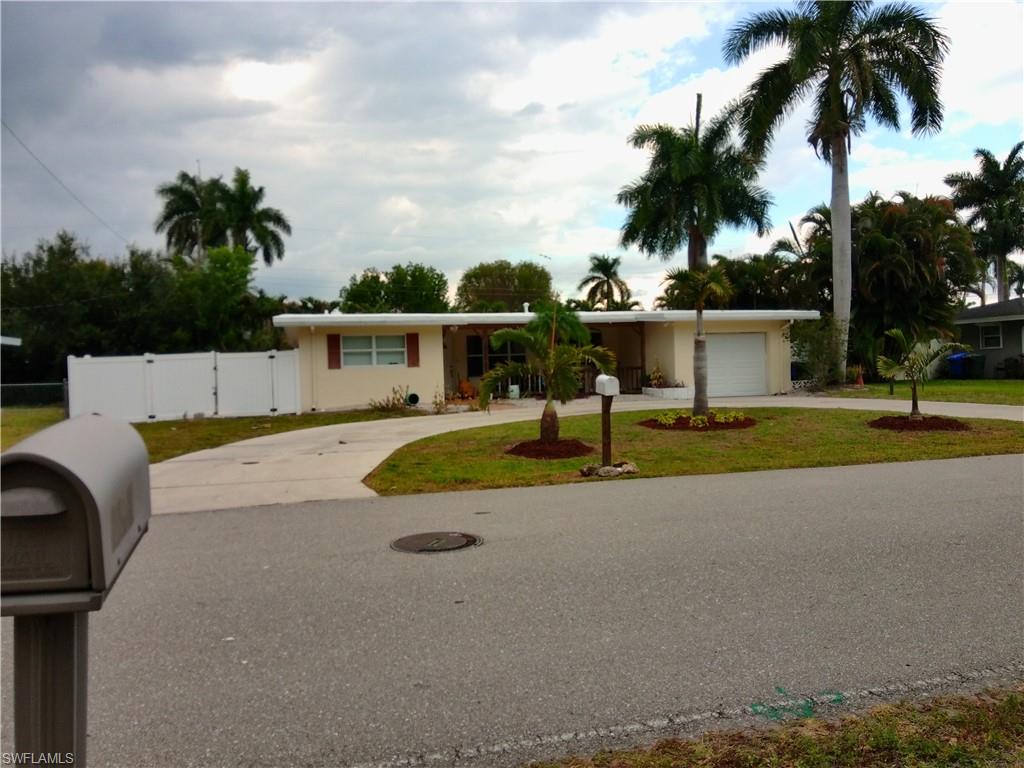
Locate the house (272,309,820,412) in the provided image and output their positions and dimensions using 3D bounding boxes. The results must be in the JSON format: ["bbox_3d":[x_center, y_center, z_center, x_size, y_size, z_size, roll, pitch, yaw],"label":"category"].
[{"bbox_3d":[0.664,-0.972,29.259,17.765,2.884,10.500,-2,2,-13],"label":"house"}]

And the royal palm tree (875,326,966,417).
[{"bbox_3d":[8.286,-0.193,15.600,1.750,1.800,1.700,-2,2,-15],"label":"royal palm tree"}]

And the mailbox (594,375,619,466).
[{"bbox_3d":[1.260,0.497,10.200,0.200,1.240,0.490,-2,2,-12],"label":"mailbox"}]

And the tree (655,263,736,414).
[{"bbox_3d":[3.909,-0.901,16.384,1.663,3.191,1.663,-1,2,0],"label":"tree"}]

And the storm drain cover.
[{"bbox_3d":[-0.623,1.306,6.270,0.717,0.030,0.717,-1,2,0],"label":"storm drain cover"}]

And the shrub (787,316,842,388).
[{"bbox_3d":[10.856,-1.130,27.600,1.900,2.500,1.900,-2,2,-15],"label":"shrub"}]

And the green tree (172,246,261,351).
[{"bbox_3d":[-12.230,-2.477,31.933,3.661,6.431,3.661,-1,2,0],"label":"green tree"}]

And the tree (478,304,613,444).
[{"bbox_3d":[0.539,-0.200,12.000,2.122,2.261,2.122,-1,2,0],"label":"tree"}]

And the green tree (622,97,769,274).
[{"bbox_3d":[8.550,-6.621,35.838,7.000,13.600,7.000,-2,2,-15],"label":"green tree"}]

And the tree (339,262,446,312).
[{"bbox_3d":[-6.522,-3.195,41.938,5.900,6.900,5.500,-2,2,-15],"label":"tree"}]

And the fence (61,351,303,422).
[{"bbox_3d":[-9.008,0.070,21.450,6.050,1.860,0.130,-2,2,-15],"label":"fence"}]

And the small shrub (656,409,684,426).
[{"bbox_3d":[3.339,0.706,16.200,0.570,0.380,0.550,-2,2,-15],"label":"small shrub"}]

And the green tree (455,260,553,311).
[{"bbox_3d":[-0.482,-3.968,48.906,6.244,7.738,6.244,-1,2,0],"label":"green tree"}]

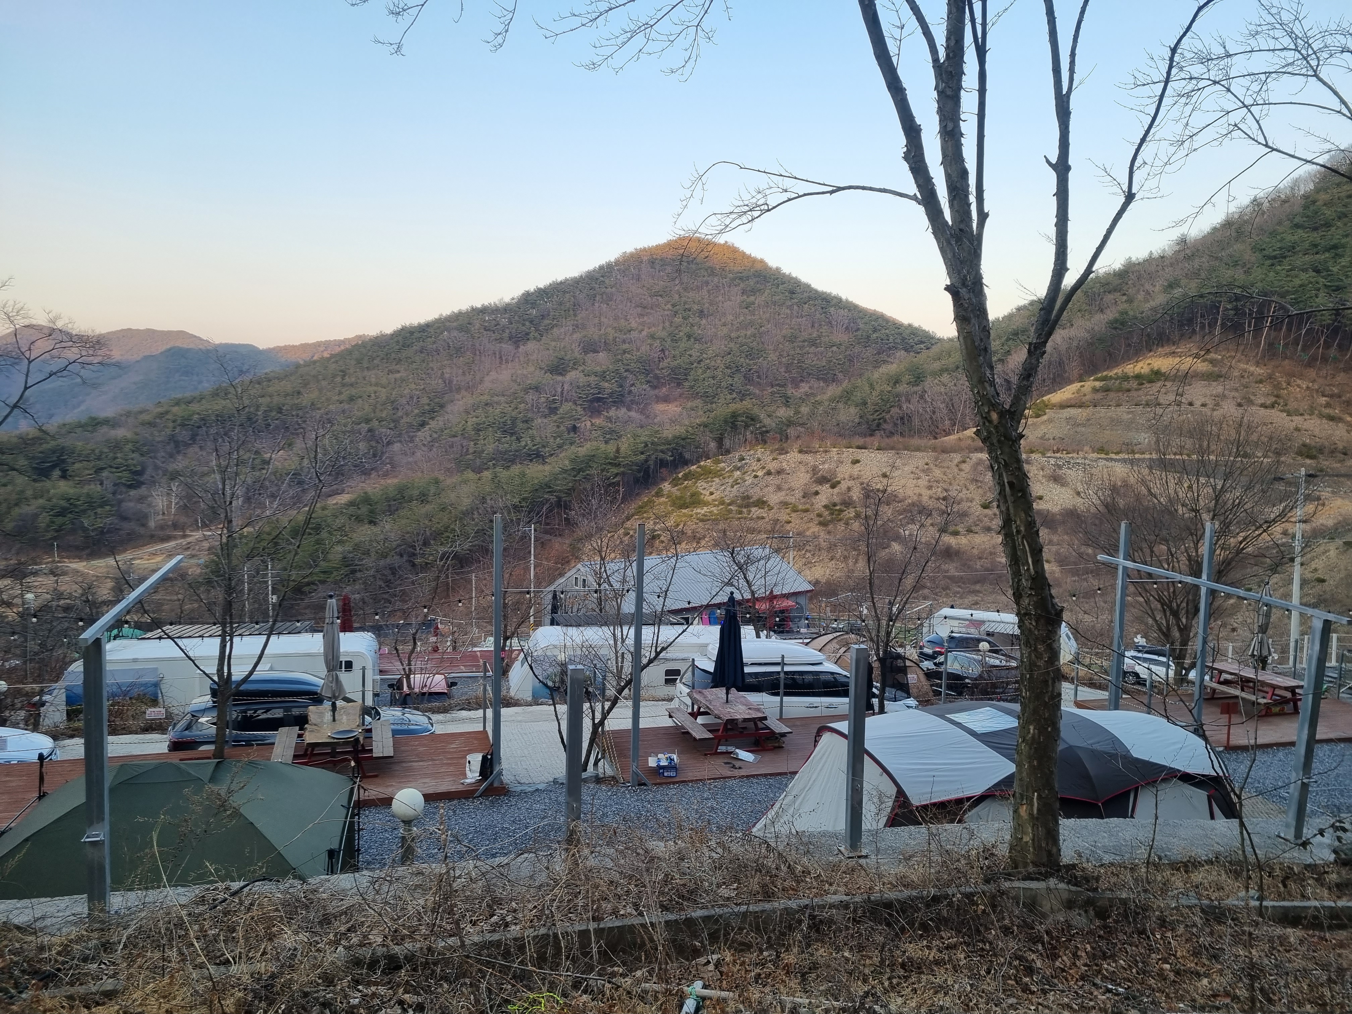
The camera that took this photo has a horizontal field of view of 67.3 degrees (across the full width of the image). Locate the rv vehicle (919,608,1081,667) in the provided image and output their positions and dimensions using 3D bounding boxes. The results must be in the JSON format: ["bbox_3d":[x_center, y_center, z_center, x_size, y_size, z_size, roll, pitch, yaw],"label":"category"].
[{"bbox_3d":[15.057,6.434,47.000,6.900,2.650,2.400,3,6,14],"label":"rv vehicle"}]

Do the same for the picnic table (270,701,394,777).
[{"bbox_3d":[-5.529,3.837,16.476,1.800,0.730,1.840,0,6,-17],"label":"picnic table"}]

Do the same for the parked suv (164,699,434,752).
[{"bbox_3d":[-7.004,4.199,19.348,4.650,1.670,1.870,0,6,-18],"label":"parked suv"}]

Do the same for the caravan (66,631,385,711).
[{"bbox_3d":[-11.266,4.584,25.461,7.200,2.550,2.300,0,5,-10],"label":"caravan"}]

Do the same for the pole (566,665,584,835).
[{"bbox_3d":[-1.052,2.657,10.500,0.140,2.070,0.140,0,6,-18],"label":"pole"}]

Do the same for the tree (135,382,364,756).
[{"bbox_3d":[-6.546,1.038,15.446,3.350,6.145,3.200,1,5,0],"label":"tree"}]

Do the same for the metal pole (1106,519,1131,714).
[{"bbox_3d":[9.287,2.354,21.300,0.140,4.150,0.140,0,6,-18],"label":"metal pole"}]

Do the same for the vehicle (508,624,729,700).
[{"bbox_3d":[-1.270,4.725,28.282,6.700,2.550,2.300,1,5,-8],"label":"vehicle"}]

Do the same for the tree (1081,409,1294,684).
[{"bbox_3d":[20.619,1.642,41.000,9.000,11.180,8.600,5,6,27],"label":"tree"}]

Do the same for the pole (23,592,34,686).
[{"bbox_3d":[-28.669,5.874,45.000,0.300,4.290,0.300,0,6,-18],"label":"pole"}]

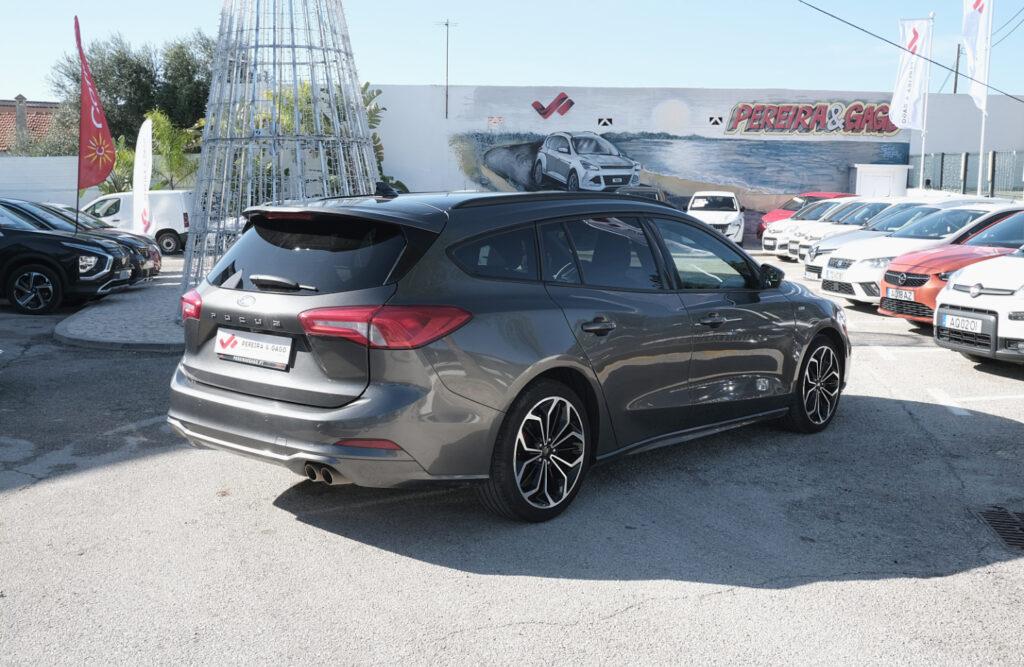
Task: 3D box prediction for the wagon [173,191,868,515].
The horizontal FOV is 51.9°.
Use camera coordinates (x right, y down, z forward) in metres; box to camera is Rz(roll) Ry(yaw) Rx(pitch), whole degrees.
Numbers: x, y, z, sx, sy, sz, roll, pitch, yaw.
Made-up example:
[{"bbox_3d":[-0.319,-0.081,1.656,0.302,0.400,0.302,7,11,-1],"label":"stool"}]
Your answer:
[{"bbox_3d":[0.364,-0.067,6.134,1.880,1.490,4.680,7,9,41],"label":"wagon"}]

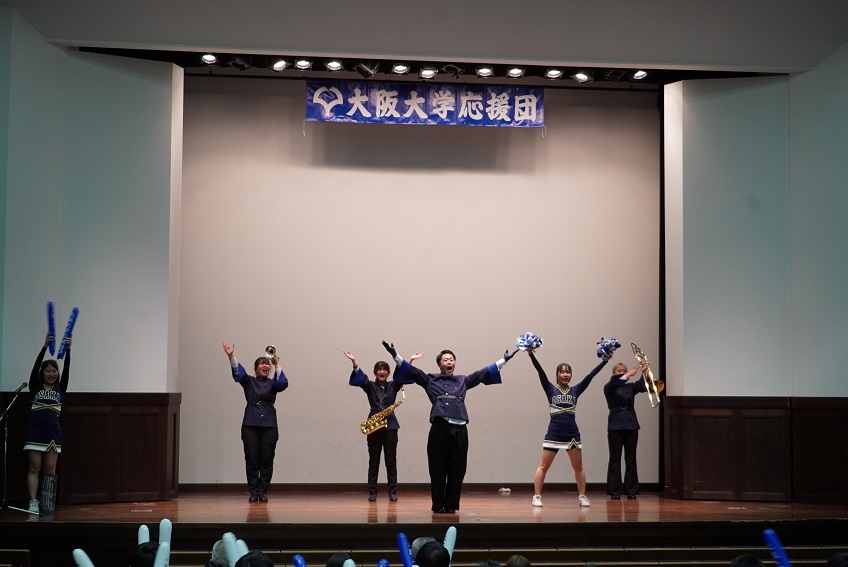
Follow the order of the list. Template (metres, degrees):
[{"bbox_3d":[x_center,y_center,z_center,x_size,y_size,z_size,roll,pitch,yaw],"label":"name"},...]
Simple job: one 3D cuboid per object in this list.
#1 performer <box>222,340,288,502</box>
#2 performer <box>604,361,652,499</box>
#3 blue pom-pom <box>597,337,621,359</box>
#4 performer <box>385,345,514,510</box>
[{"bbox_3d":[-1.904,1.559,15.450,0.700,1.800,0.480,1,-4,-5],"label":"performer"},{"bbox_3d":[2.402,1.719,16.100,0.520,1.600,0.480,1,-4,-9],"label":"performer"},{"bbox_3d":[2.037,0.707,15.100,0.260,0.230,0.250,1,-4,-6],"label":"blue pom-pom"},{"bbox_3d":[0.267,1.495,14.300,1.360,1.780,0.480,1,-4,-7],"label":"performer"}]

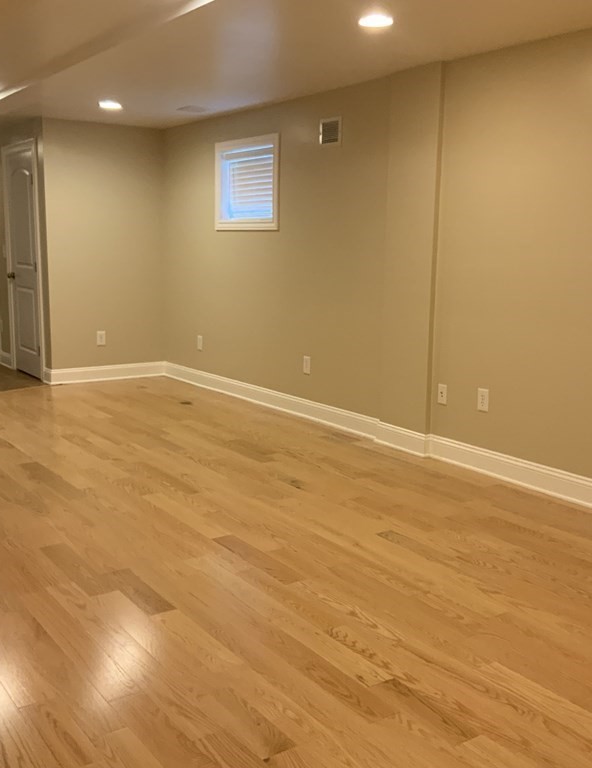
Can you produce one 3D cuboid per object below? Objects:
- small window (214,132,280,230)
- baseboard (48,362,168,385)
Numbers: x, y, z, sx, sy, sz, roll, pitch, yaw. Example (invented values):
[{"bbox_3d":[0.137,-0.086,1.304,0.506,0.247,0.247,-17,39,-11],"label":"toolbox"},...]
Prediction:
[{"bbox_3d":[-0.371,-1.548,6.678,0.100,0.690,0.950,-5,11,-34],"label":"small window"},{"bbox_3d":[-1.685,-0.100,7.792,1.110,0.135,0.030,-5,11,-34],"label":"baseboard"}]

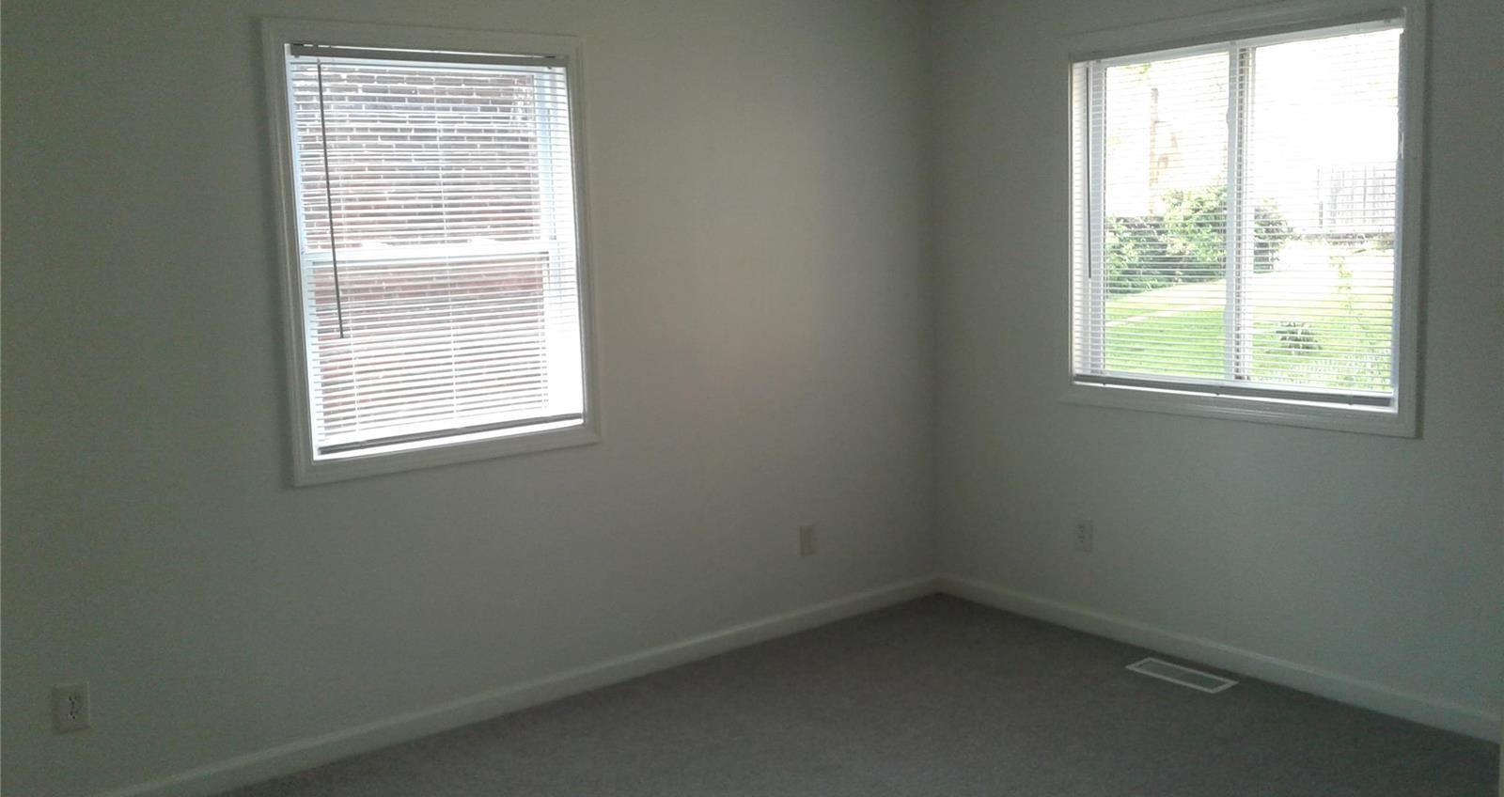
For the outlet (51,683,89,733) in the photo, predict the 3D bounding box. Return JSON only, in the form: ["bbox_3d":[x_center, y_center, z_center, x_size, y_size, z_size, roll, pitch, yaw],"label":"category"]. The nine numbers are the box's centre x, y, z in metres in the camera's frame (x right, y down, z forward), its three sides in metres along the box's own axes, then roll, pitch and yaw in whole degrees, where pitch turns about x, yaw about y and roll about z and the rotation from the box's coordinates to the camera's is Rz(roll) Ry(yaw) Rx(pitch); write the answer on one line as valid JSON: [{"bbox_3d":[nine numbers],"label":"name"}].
[{"bbox_3d":[-1.794,0.817,3.671,0.076,0.117,0.010,-8,9,-37],"label":"outlet"}]

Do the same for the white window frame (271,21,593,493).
[{"bbox_3d":[-0.946,-0.456,4.245,1.017,1.308,0.100,-8,9,-37],"label":"white window frame"}]

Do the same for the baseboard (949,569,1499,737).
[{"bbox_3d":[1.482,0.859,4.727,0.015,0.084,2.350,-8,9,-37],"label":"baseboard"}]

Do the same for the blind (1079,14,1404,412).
[{"bbox_3d":[1.505,-0.589,4.494,0.040,1.148,1.187,-8,9,-37],"label":"blind"}]

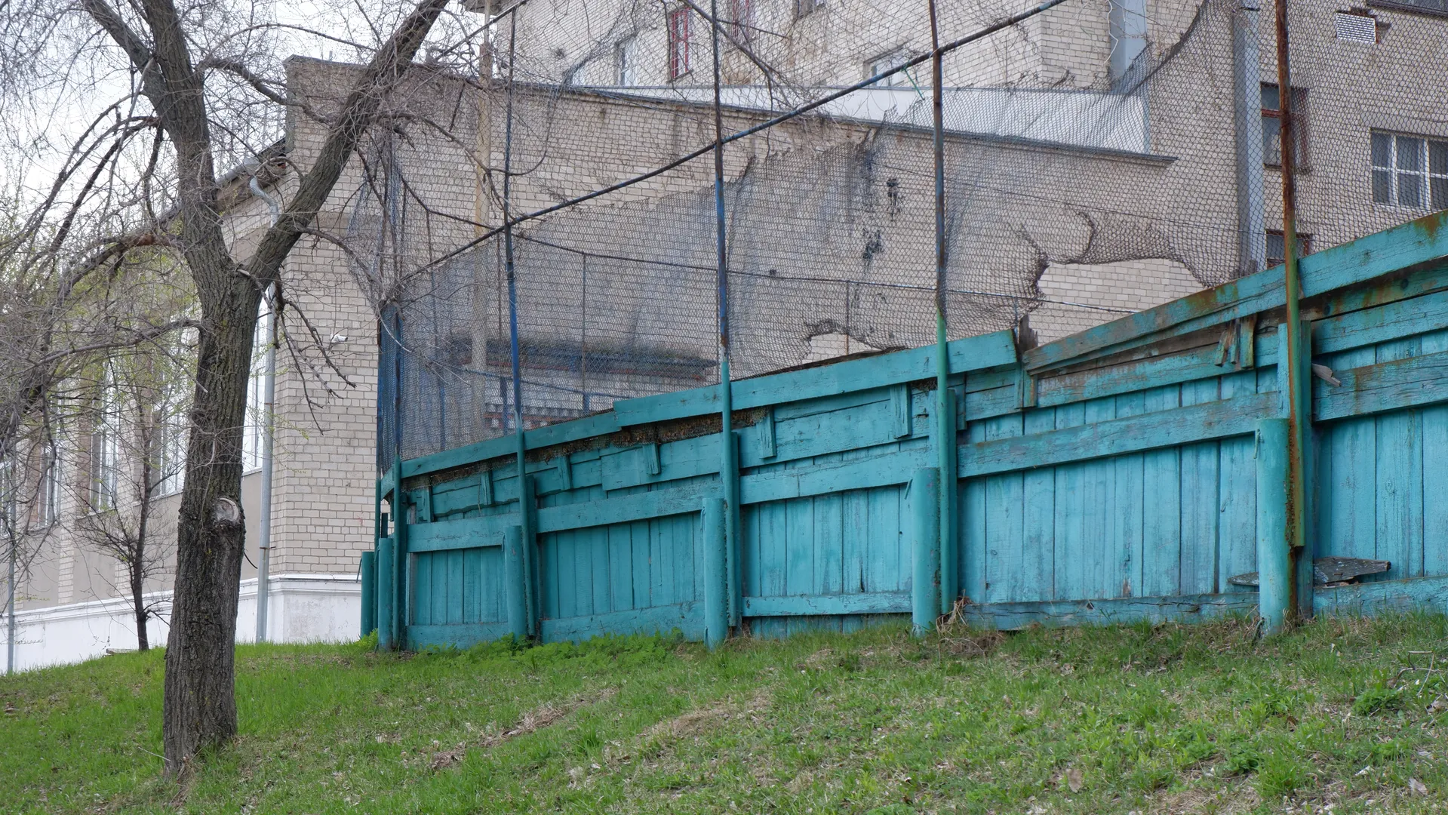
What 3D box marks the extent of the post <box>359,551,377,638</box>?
[{"bbox_3d":[-2.981,1.592,19.300,0.110,0.770,0.110,3,-7,-28],"label":"post"}]

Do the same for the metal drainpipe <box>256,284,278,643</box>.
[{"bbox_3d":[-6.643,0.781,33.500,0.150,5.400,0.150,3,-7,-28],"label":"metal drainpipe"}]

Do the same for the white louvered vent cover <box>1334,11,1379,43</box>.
[{"bbox_3d":[12.961,-7.768,47.150,1.100,0.550,0.100,3,-7,-27],"label":"white louvered vent cover"}]

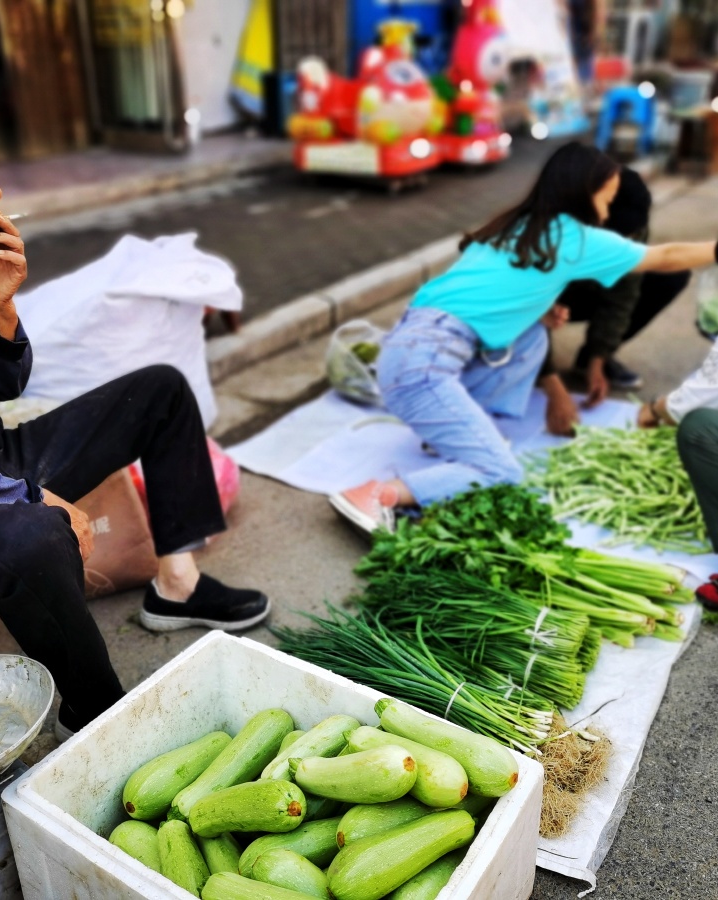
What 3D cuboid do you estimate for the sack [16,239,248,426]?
[{"bbox_3d":[-0.660,-0.310,2.661,0.660,0.580,0.450,0,27,0],"label":"sack"}]

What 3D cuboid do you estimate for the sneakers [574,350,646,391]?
[{"bbox_3d":[0.840,-0.314,3.252,0.250,0.100,0.270,-7,27,-13],"label":"sneakers"}]

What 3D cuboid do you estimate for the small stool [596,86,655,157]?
[{"bbox_3d":[1.915,-2.345,6.709,0.340,0.450,0.340,3,27,5],"label":"small stool"}]

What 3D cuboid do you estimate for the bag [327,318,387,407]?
[{"bbox_3d":[0.012,-0.287,3.030,0.230,0.250,0.220,0,27,0],"label":"bag"}]

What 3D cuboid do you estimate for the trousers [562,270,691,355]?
[{"bbox_3d":[0.860,-0.502,3.158,0.470,0.400,0.440,3,27,5],"label":"trousers"}]

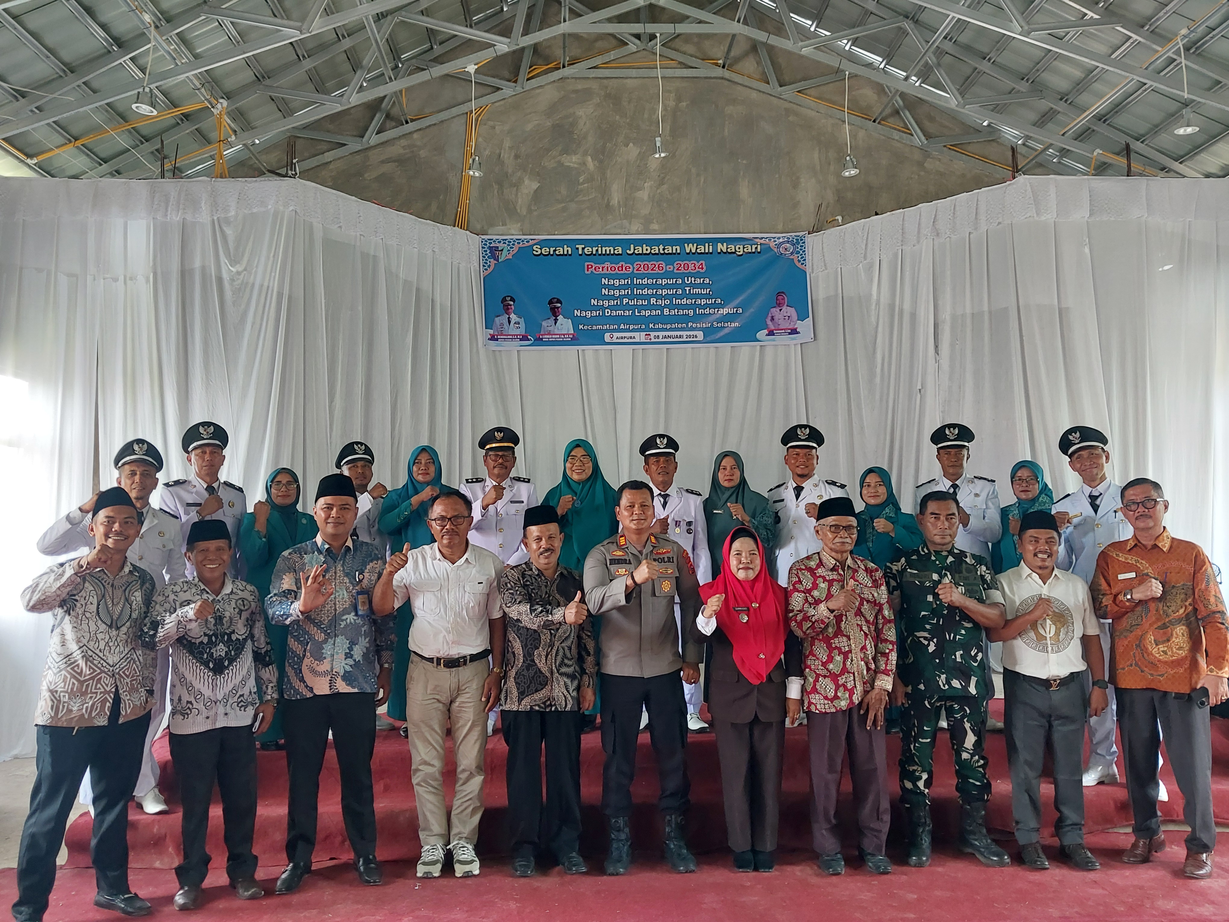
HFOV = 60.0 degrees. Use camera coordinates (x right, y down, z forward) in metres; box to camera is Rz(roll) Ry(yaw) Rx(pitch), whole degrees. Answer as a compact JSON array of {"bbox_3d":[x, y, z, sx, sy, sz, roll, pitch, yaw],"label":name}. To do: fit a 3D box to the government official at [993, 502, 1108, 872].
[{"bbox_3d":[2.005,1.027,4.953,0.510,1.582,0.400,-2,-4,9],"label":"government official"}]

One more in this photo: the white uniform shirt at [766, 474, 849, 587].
[{"bbox_3d":[1.098,0.429,6.038,0.480,0.700,0.360,-2,-4,15],"label":"white uniform shirt"}]

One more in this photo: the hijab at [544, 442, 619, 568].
[{"bbox_3d":[-0.194,0.273,6.160,0.450,0.850,0.340,0,-5,-2],"label":"hijab"}]

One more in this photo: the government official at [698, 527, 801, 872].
[{"bbox_3d":[0.609,1.047,4.804,0.450,1.489,0.360,-1,-4,5],"label":"government official"}]

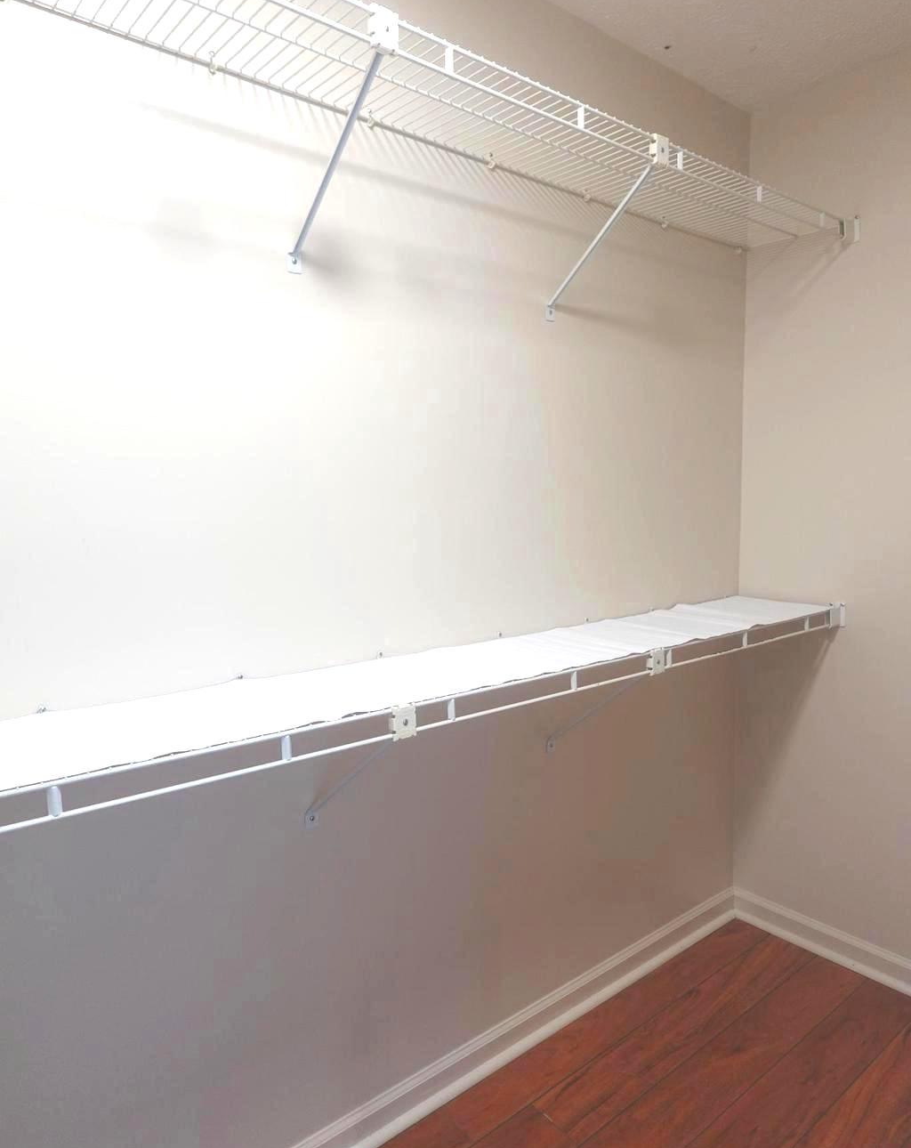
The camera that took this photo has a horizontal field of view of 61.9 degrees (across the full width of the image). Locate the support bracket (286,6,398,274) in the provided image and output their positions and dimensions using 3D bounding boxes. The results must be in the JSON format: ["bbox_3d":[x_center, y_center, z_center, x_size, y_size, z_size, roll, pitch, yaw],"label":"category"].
[{"bbox_3d":[-0.194,-0.670,1.215,0.045,0.294,0.313,-5,7,-39],"label":"support bracket"}]

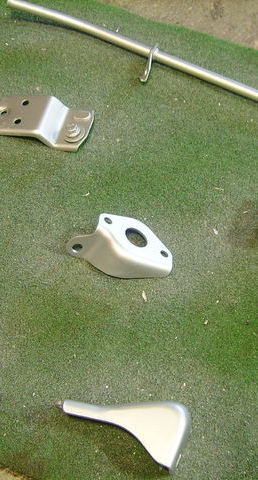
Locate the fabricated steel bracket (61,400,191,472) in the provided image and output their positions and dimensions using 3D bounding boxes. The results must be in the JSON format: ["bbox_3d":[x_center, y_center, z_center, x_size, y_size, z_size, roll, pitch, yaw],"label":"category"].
[{"bbox_3d":[-0.001,0.186,0.956,0.122,0.022,0.070,0,55,2],"label":"fabricated steel bracket"}]

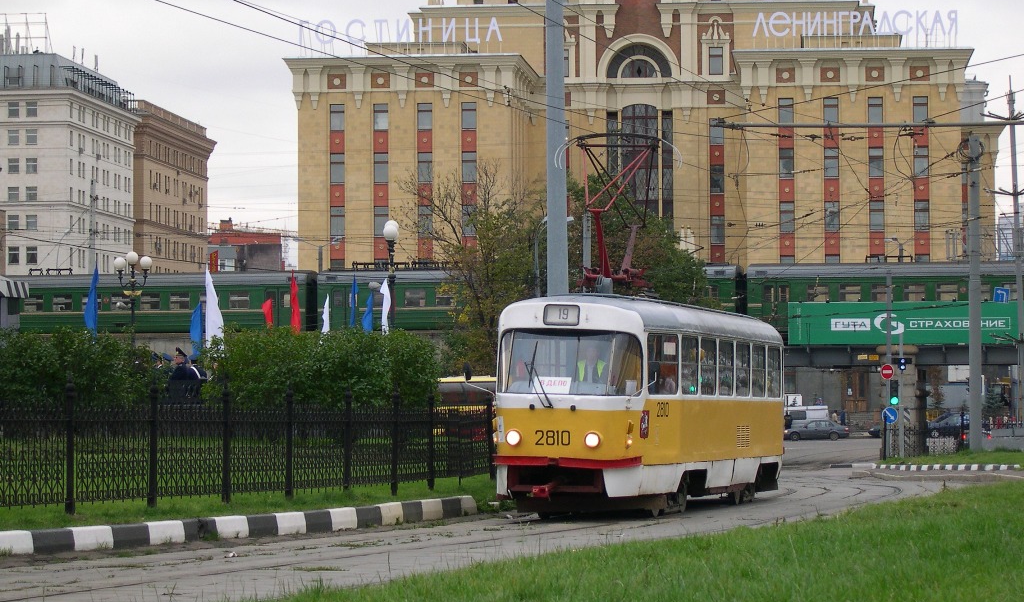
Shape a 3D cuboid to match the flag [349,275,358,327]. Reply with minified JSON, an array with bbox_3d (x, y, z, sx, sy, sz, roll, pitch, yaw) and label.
[{"bbox_3d":[-4.042,0.089,86.000,0.270,1.500,0.200,0,-2,0],"label":"flag"}]

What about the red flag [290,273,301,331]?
[{"bbox_3d":[-5.264,0.097,82.000,0.270,1.600,0.200,0,-2,0],"label":"red flag"}]

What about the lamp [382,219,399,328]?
[{"bbox_3d":[-3.475,0.895,96.899,0.450,6.480,1.250,0,-2,-6],"label":"lamp"}]

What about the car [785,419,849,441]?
[{"bbox_3d":[20.587,8.766,228.000,4.450,1.420,1.750,0,-2,-9],"label":"car"}]

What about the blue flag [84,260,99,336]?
[{"bbox_3d":[-9.874,-0.035,79.000,0.380,1.800,0.200,0,-2,0],"label":"blue flag"}]

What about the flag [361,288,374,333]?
[{"bbox_3d":[-4.071,0.282,95.000,0.400,1.350,0.220,0,-2,0],"label":"flag"}]

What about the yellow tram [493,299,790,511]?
[{"bbox_3d":[2.200,1.630,51.400,2.500,3.080,14.000,-1,-2,13],"label":"yellow tram"}]

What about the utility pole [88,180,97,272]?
[{"bbox_3d":[-23.107,-1.697,185.841,0.400,10.240,0.400,0,-2,0],"label":"utility pole"}]

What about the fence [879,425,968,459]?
[{"bbox_3d":[13.789,4.741,113.000,2.900,1.220,0.120,0,-2,0],"label":"fence"}]

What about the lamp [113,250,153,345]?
[{"bbox_3d":[-12.810,1.490,113.899,1.340,6.460,0.500,0,-2,0],"label":"lamp"}]

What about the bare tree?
[{"bbox_3d":[-1.457,0.011,117.845,5.000,9.930,5.000,0,-2,0],"label":"bare tree"}]

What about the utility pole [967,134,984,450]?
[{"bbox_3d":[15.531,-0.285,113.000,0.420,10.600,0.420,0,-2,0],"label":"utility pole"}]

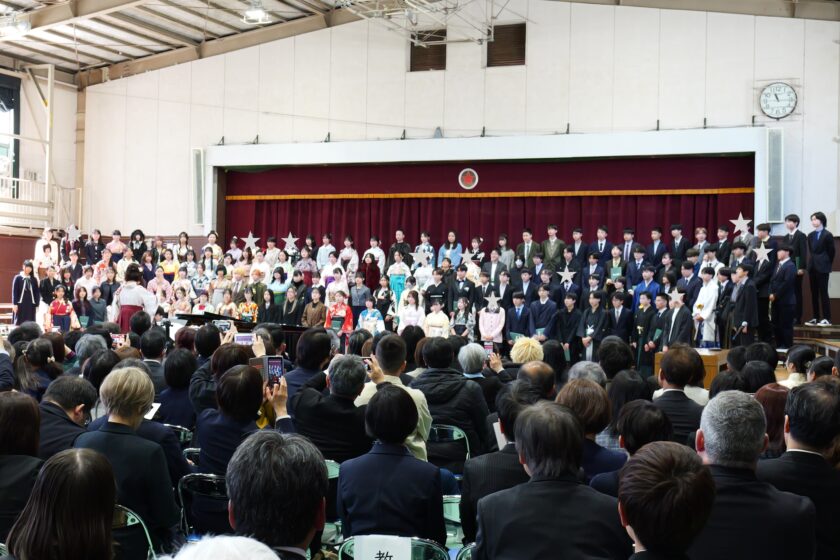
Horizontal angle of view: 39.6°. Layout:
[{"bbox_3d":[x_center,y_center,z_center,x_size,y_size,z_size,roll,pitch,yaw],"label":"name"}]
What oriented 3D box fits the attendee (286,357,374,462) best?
[{"bbox_3d":[-0.347,1.066,6.265,0.560,1.300,0.750,1,-1,22],"label":"attendee"}]

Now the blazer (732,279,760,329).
[{"bbox_3d":[4.799,0.346,17.200,0.300,0.740,0.430,2,-1,-28],"label":"blazer"}]

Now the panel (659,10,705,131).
[{"bbox_3d":[5.091,-4.066,22.612,0.900,2.310,0.080,1,-1,23],"label":"panel"}]

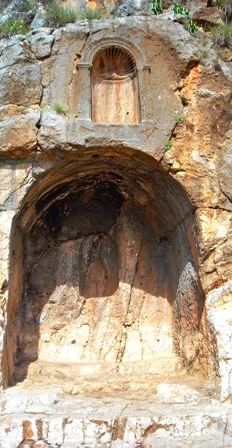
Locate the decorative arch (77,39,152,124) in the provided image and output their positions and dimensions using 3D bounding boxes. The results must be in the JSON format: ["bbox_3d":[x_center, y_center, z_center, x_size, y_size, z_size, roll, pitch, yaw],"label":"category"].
[{"bbox_3d":[-0.040,-2.646,8.679,1.373,2.054,0.480,0,-25,-5],"label":"decorative arch"}]

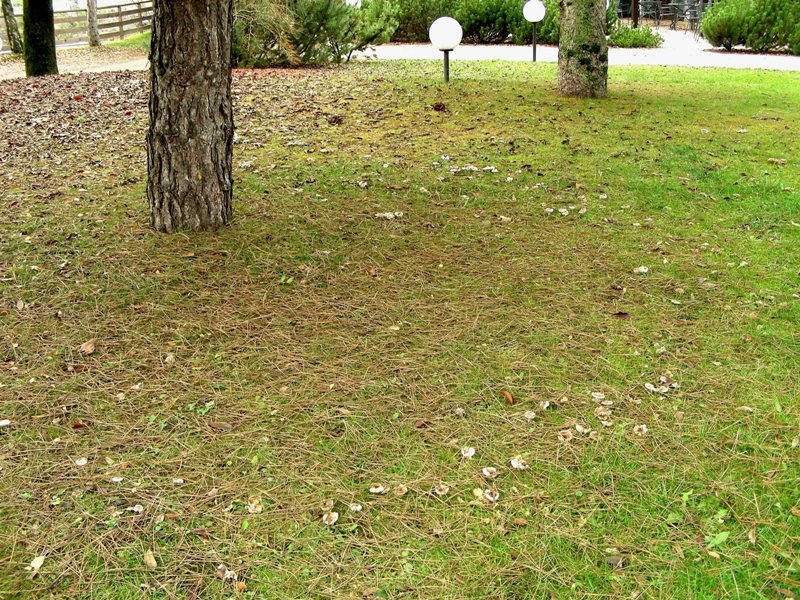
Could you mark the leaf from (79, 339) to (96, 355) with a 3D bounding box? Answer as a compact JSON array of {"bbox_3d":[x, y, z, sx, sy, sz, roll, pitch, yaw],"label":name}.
[{"bbox_3d":[-1.263,0.190,3.550,0.052,0.034,0.080,4,21,10],"label":"leaf"}]

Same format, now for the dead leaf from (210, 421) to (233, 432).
[{"bbox_3d":[-0.606,0.427,2.967,0.085,0.016,0.035,8,22,20],"label":"dead leaf"}]

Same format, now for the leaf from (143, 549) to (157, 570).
[{"bbox_3d":[-0.662,0.687,2.321,0.031,0.014,0.085,-3,21,-8],"label":"leaf"}]

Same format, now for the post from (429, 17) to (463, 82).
[{"bbox_3d":[0.560,-3.072,10.783,0.410,0.793,0.410,0,20,0],"label":"post"}]

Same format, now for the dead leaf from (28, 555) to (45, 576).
[{"bbox_3d":[-0.952,0.695,2.300,0.035,0.016,0.078,0,20,0],"label":"dead leaf"}]

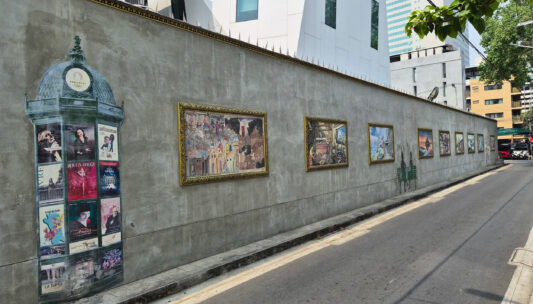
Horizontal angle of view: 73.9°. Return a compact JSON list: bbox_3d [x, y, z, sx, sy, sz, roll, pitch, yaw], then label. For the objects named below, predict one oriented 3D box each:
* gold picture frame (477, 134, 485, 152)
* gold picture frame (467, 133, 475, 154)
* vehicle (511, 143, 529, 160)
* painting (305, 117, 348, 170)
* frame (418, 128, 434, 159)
[{"bbox_3d":[14.044,-0.542,23.180,0.070,1.178,1.969,-2,0,41],"label":"gold picture frame"},{"bbox_3d":[12.144,-0.486,20.970,0.070,1.178,1.969,-2,0,41],"label":"gold picture frame"},{"bbox_3d":[29.959,-0.084,41.754,1.820,1.870,4.600,-2,0,41],"label":"vehicle"},{"bbox_3d":[1.451,-0.175,8.237,0.070,1.178,1.969,-2,0,39],"label":"painting"},{"bbox_3d":[6.400,-0.317,14.194,0.070,1.178,1.969,-2,0,40],"label":"frame"}]

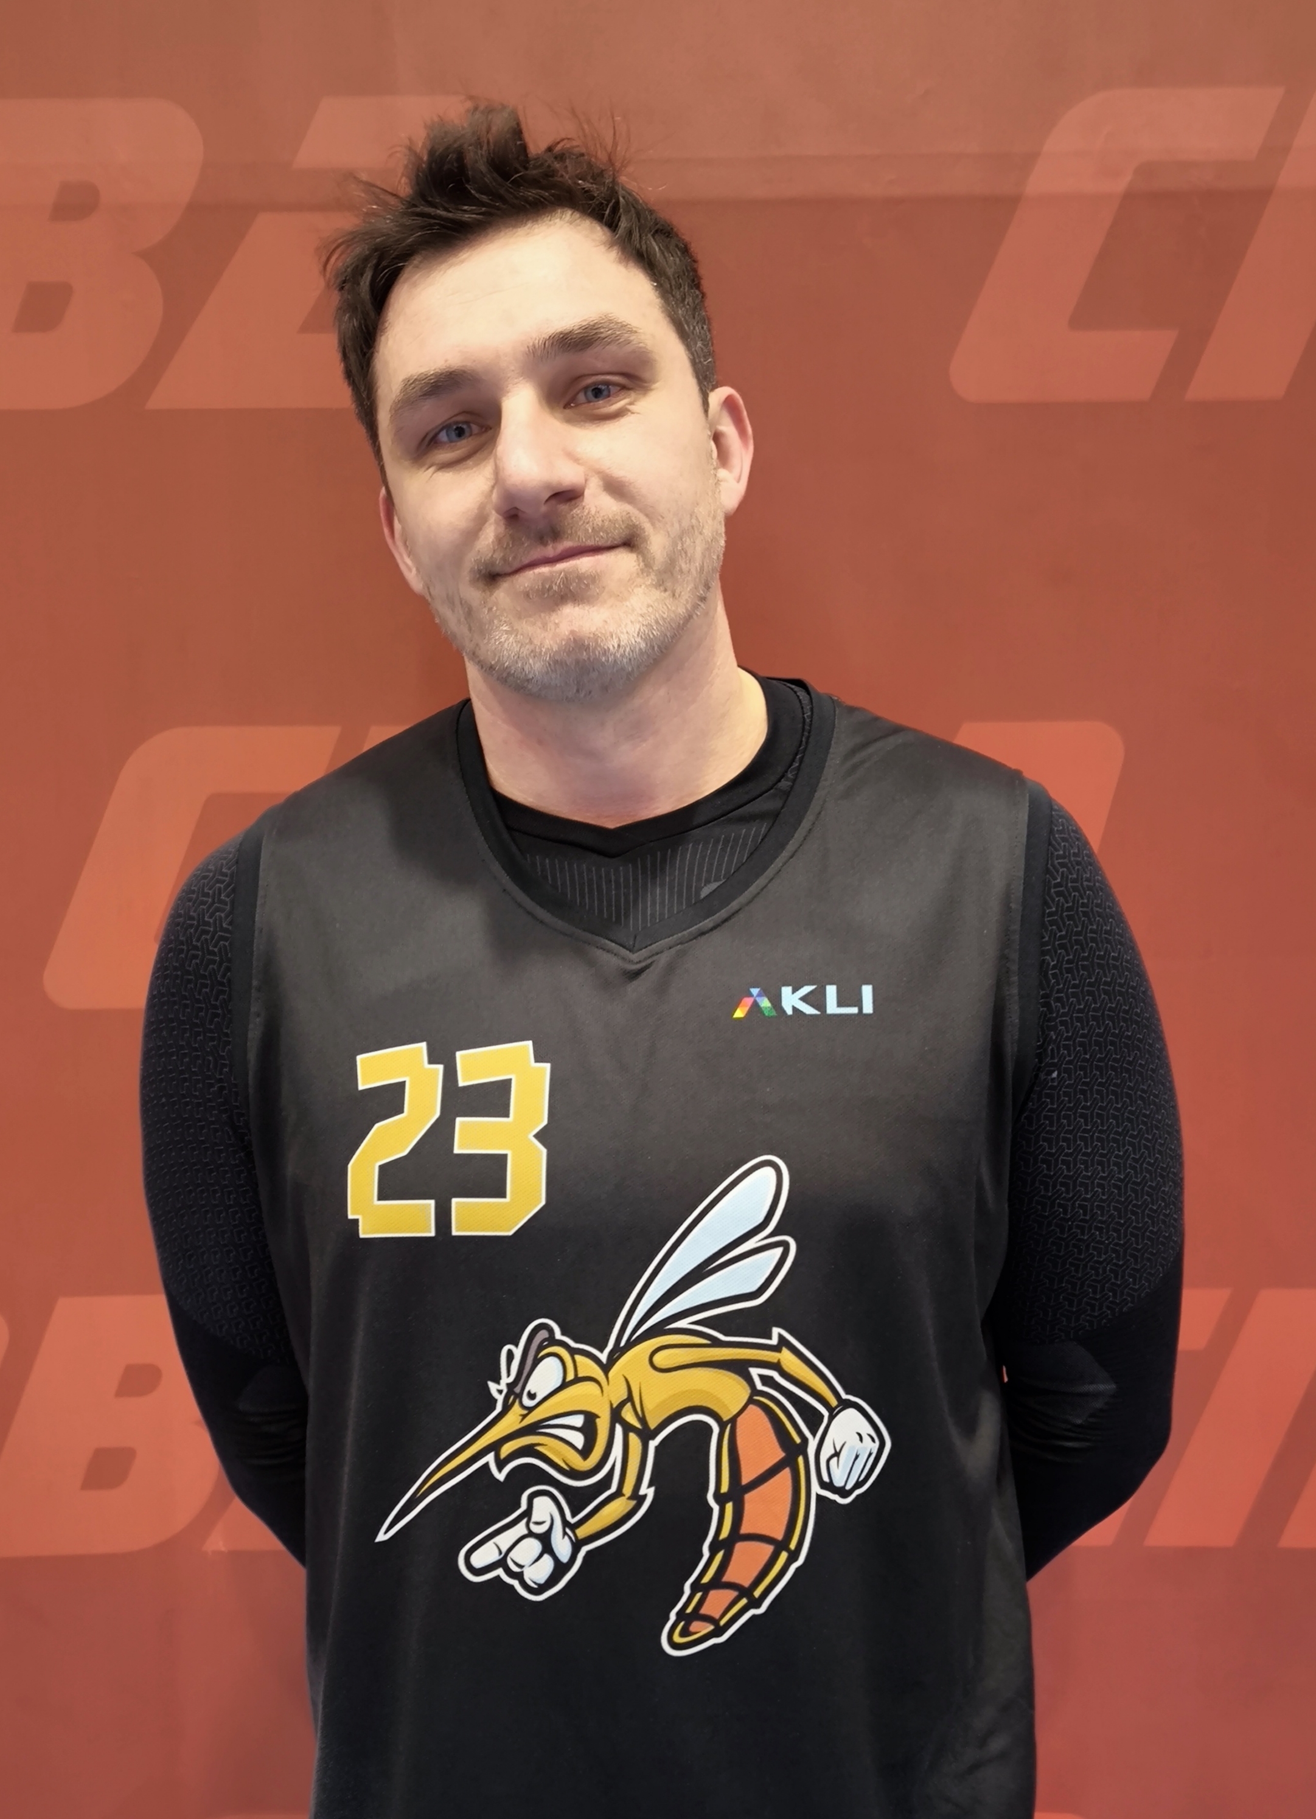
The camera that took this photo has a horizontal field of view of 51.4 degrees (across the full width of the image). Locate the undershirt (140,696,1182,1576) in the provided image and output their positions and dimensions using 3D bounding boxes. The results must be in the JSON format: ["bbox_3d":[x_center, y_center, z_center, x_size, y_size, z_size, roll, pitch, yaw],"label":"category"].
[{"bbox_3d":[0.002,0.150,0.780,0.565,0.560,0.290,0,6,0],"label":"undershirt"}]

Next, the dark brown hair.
[{"bbox_3d":[-0.060,-0.283,0.697,0.178,0.210,0.210,-16,5,5],"label":"dark brown hair"}]

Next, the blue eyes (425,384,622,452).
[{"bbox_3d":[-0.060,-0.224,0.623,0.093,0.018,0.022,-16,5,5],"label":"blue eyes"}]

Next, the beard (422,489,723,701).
[{"bbox_3d":[-0.027,-0.153,0.663,0.145,0.090,0.100,-16,5,5],"label":"beard"}]

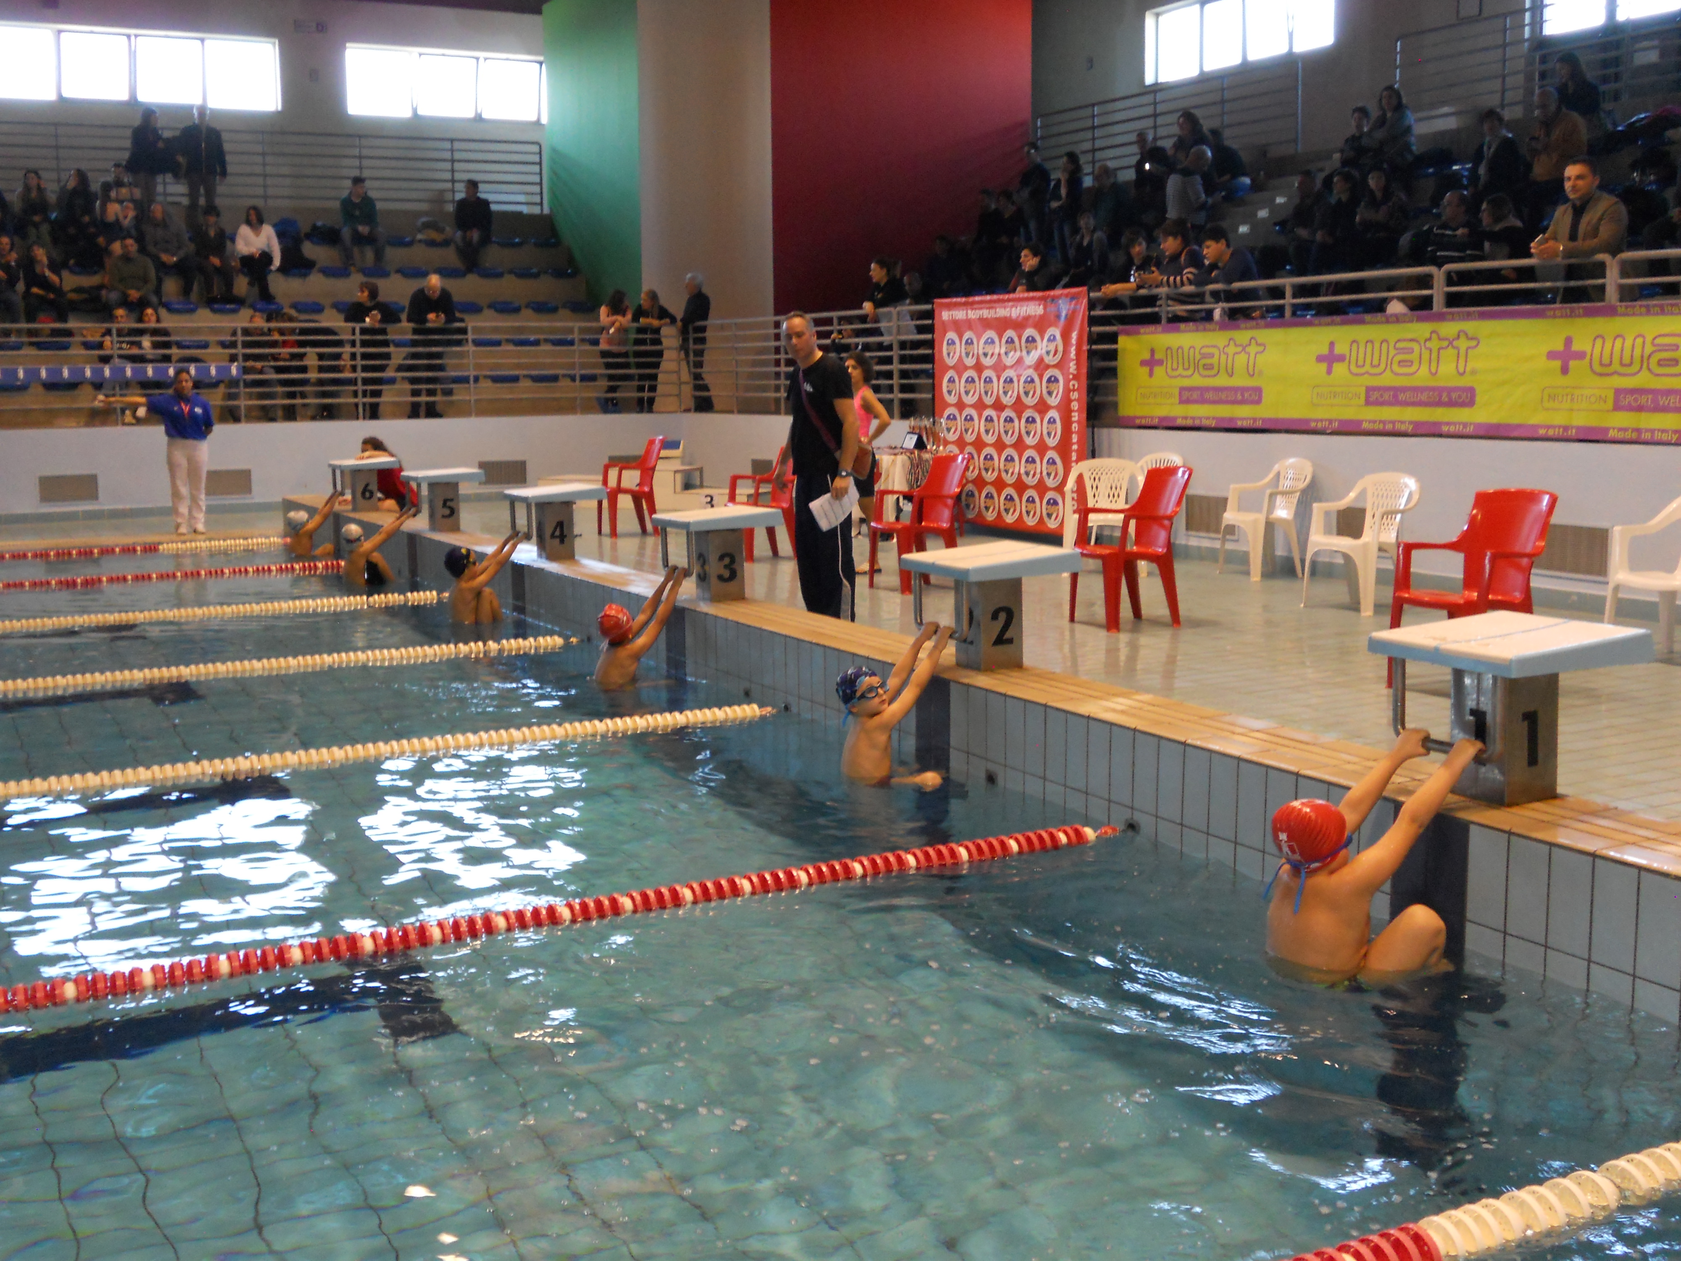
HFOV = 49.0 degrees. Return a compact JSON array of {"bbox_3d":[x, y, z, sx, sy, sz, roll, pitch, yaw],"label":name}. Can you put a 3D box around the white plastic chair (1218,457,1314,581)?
[{"bbox_3d":[2.965,-0.782,12.839,0.550,0.815,0.570,-3,8,-16],"label":"white plastic chair"}]

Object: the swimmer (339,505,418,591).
[{"bbox_3d":[-3.340,-0.514,13.460,0.620,0.760,0.390,-5,9,-27],"label":"swimmer"}]

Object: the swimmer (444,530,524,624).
[{"bbox_3d":[-2.100,-0.209,11.110,0.550,0.710,0.410,-5,9,-27],"label":"swimmer"}]

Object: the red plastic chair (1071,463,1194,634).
[{"bbox_3d":[1.645,-0.473,10.440,0.570,0.885,0.570,-4,8,-22],"label":"red plastic chair"}]

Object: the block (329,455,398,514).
[{"bbox_3d":[-4.070,-1.245,15.798,0.498,0.446,0.497,-5,9,-27],"label":"block"}]

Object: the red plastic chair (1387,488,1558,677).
[{"bbox_3d":[2.797,-0.165,8.177,0.570,0.880,0.560,-5,9,-28],"label":"red plastic chair"}]

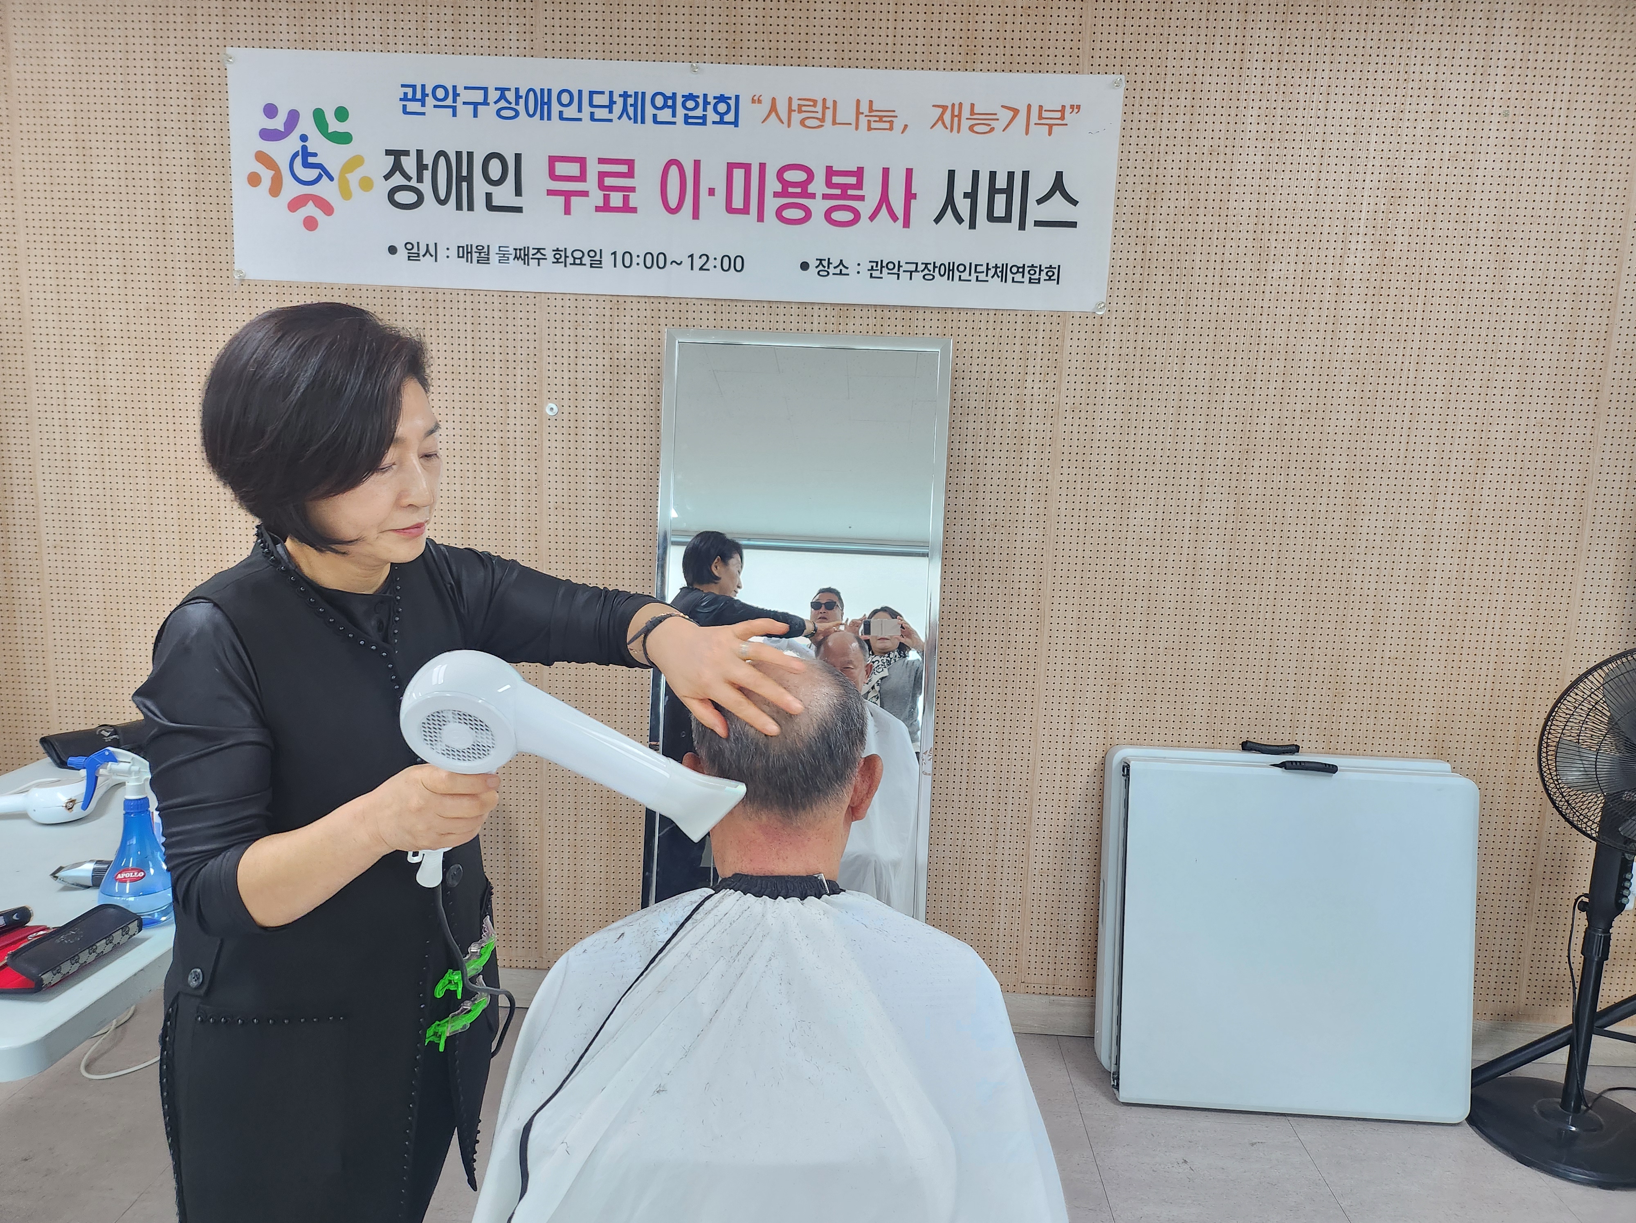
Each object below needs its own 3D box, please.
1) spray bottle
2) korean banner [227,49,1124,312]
[{"bbox_3d":[-1.005,0.321,1.648,0.145,0.249,0.112,1,9,-8],"label":"spray bottle"},{"bbox_3d":[-0.337,-0.971,2.554,2.000,0.500,0.010,2,9,2],"label":"korean banner"}]

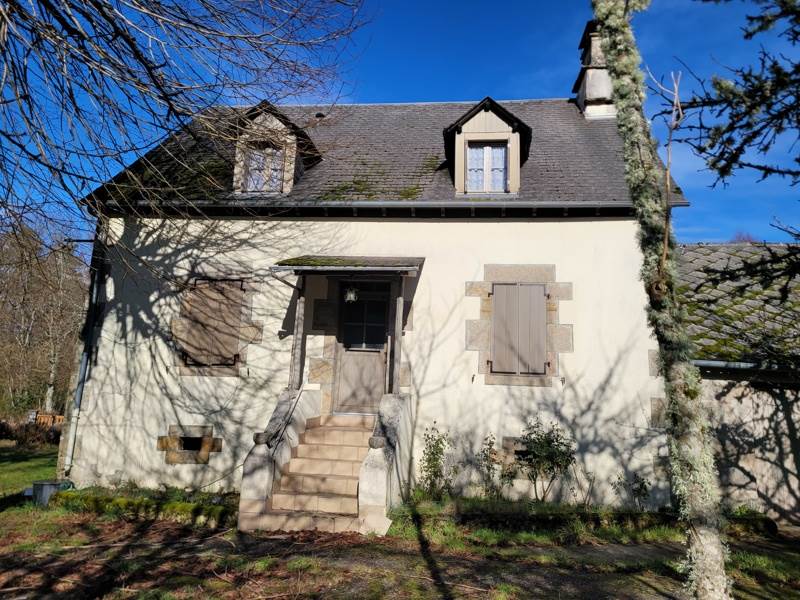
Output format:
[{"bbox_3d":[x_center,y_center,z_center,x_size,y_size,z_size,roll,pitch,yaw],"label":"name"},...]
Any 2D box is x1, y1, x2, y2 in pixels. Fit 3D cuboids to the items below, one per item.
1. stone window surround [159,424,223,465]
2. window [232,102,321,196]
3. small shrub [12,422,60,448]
[{"bbox_3d":[-3.332,2.310,9.593,1.083,0.601,0.150,1,-11,6],"label":"stone window surround"},{"bbox_3d":[-2.222,-2.427,10.636,1.300,1.622,1.400,1,-11,6],"label":"window"},{"bbox_3d":[-12.326,4.668,20.682,1.550,0.869,1.300,1,-12,6],"label":"small shrub"}]

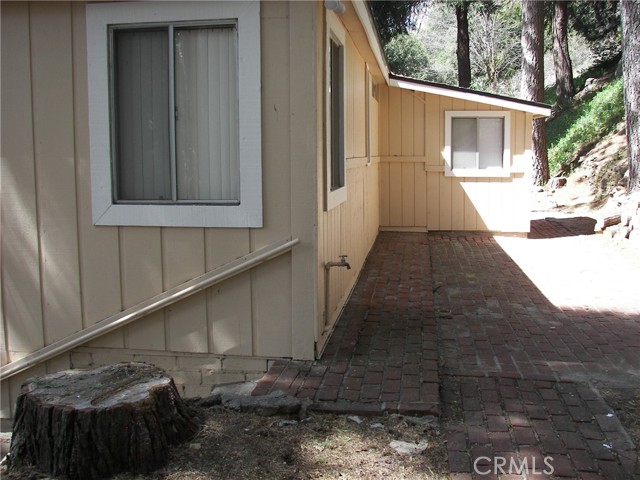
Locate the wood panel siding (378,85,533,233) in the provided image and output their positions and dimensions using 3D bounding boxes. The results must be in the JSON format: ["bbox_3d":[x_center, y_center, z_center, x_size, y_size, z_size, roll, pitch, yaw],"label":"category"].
[{"bbox_3d":[2.228,-1.340,10.987,2.469,2.428,0.160,1,7,8],"label":"wood panel siding"}]

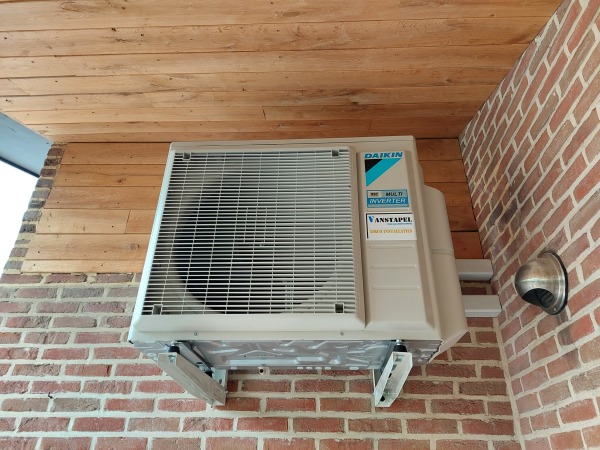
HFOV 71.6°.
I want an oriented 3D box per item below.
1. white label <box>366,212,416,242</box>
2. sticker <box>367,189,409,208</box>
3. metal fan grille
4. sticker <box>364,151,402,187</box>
[{"bbox_3d":[0.281,0.005,1.286,0.149,0.097,0.004,-1,-30,3],"label":"white label"},{"bbox_3d":[0.282,-0.084,1.336,0.130,0.066,0.004,-1,-30,3],"label":"sticker"},{"bbox_3d":[-0.138,0.003,1.313,0.603,0.585,0.040,-1,-30,3],"label":"metal fan grille"},{"bbox_3d":[0.286,-0.186,1.393,0.129,0.141,0.004,-1,-30,3],"label":"sticker"}]

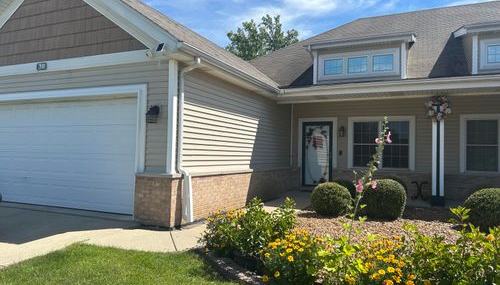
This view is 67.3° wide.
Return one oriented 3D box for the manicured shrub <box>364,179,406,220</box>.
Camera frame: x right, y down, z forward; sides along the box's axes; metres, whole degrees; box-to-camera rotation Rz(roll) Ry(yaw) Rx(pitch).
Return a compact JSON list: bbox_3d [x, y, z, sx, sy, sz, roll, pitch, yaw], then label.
[{"bbox_3d":[2.607,1.087,7.225,0.820,0.760,0.820,0,-2,24],"label":"manicured shrub"}]

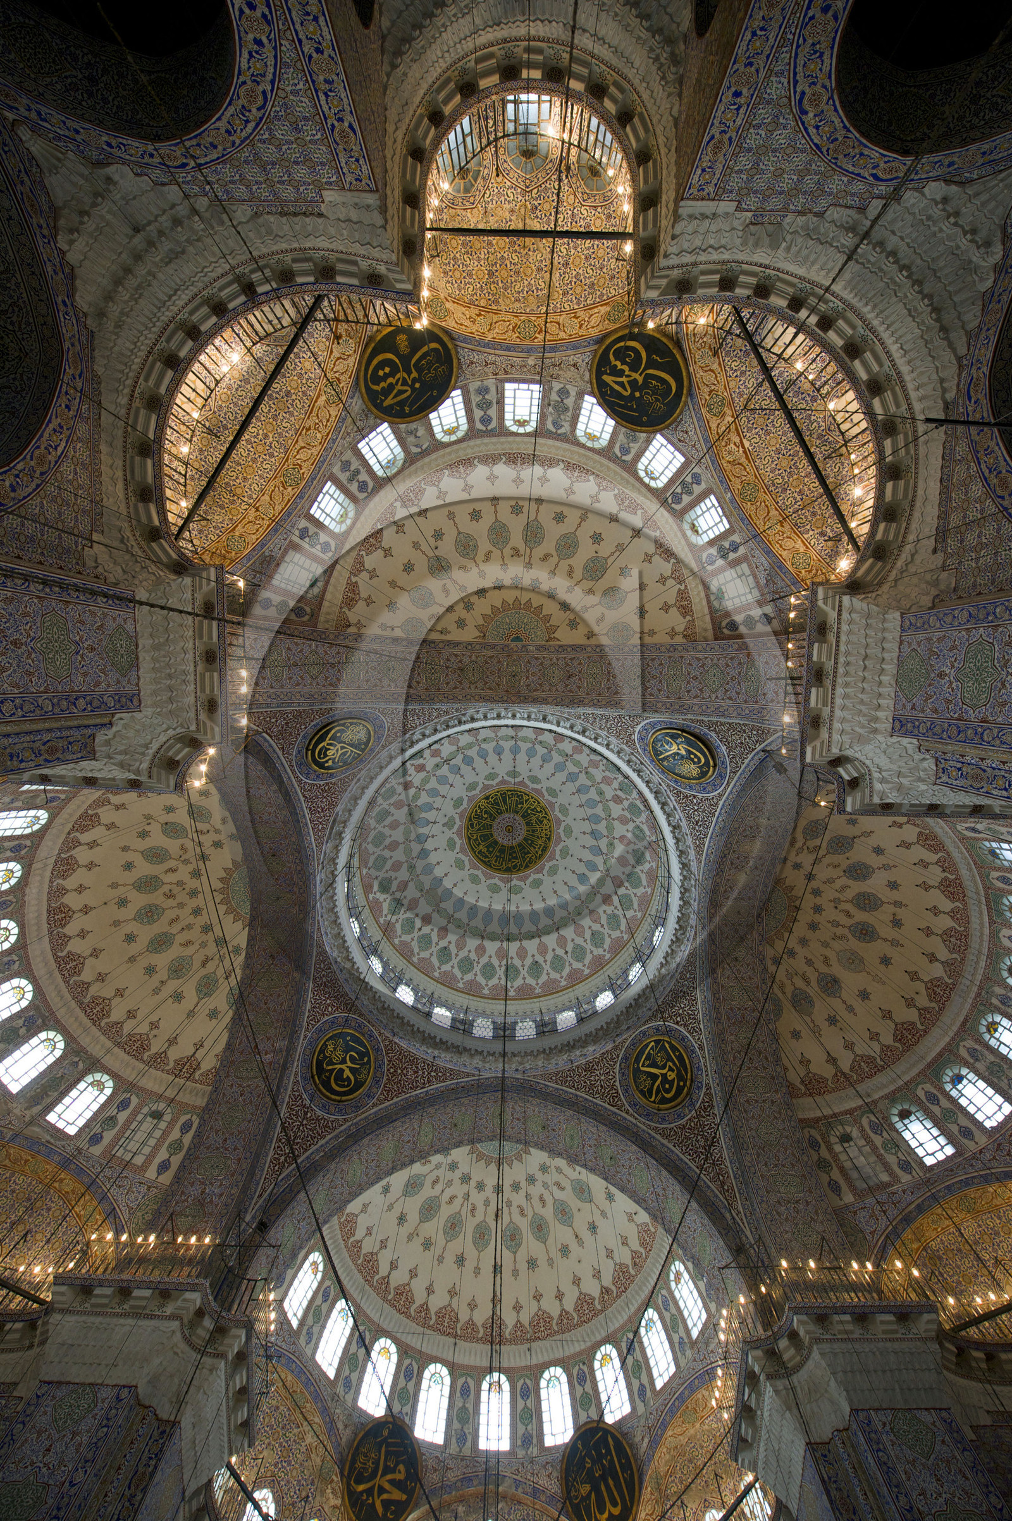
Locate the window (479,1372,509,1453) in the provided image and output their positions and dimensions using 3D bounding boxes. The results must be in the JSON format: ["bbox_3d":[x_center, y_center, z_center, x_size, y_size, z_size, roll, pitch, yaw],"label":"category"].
[{"bbox_3d":[-0.454,25.937,23.606,1.178,2.531,0.300,2,-82,0],"label":"window"}]

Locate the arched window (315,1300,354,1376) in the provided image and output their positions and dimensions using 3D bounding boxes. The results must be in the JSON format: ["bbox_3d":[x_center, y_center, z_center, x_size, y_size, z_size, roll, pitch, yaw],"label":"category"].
[{"bbox_3d":[-6.707,22.410,23.128,0.300,2.531,1.178,-32,-83,4],"label":"arched window"}]

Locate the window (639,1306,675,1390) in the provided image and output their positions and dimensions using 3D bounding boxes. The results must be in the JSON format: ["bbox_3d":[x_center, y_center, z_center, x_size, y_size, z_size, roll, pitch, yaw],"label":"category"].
[{"bbox_3d":[6.017,22.823,23.163,0.300,2.531,1.178,36,-84,-5],"label":"window"}]

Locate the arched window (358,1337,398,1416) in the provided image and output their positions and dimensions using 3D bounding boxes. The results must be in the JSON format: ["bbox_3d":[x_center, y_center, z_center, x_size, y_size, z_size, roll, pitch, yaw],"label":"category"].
[{"bbox_3d":[-5.050,24.244,23.379,1.178,2.531,0.300,39,-84,-5],"label":"arched window"}]

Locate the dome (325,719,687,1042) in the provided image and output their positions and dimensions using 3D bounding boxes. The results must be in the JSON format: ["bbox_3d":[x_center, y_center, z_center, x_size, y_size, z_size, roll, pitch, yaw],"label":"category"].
[{"bbox_3d":[0.174,5.339,33.383,16.644,12.540,16.644,2,-83,1],"label":"dome"}]

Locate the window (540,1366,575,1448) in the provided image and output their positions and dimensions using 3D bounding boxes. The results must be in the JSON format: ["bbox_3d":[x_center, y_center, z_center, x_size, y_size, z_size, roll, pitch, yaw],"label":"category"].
[{"bbox_3d":[2.010,25.620,23.558,1.178,2.531,0.300,-16,-82,2],"label":"window"}]

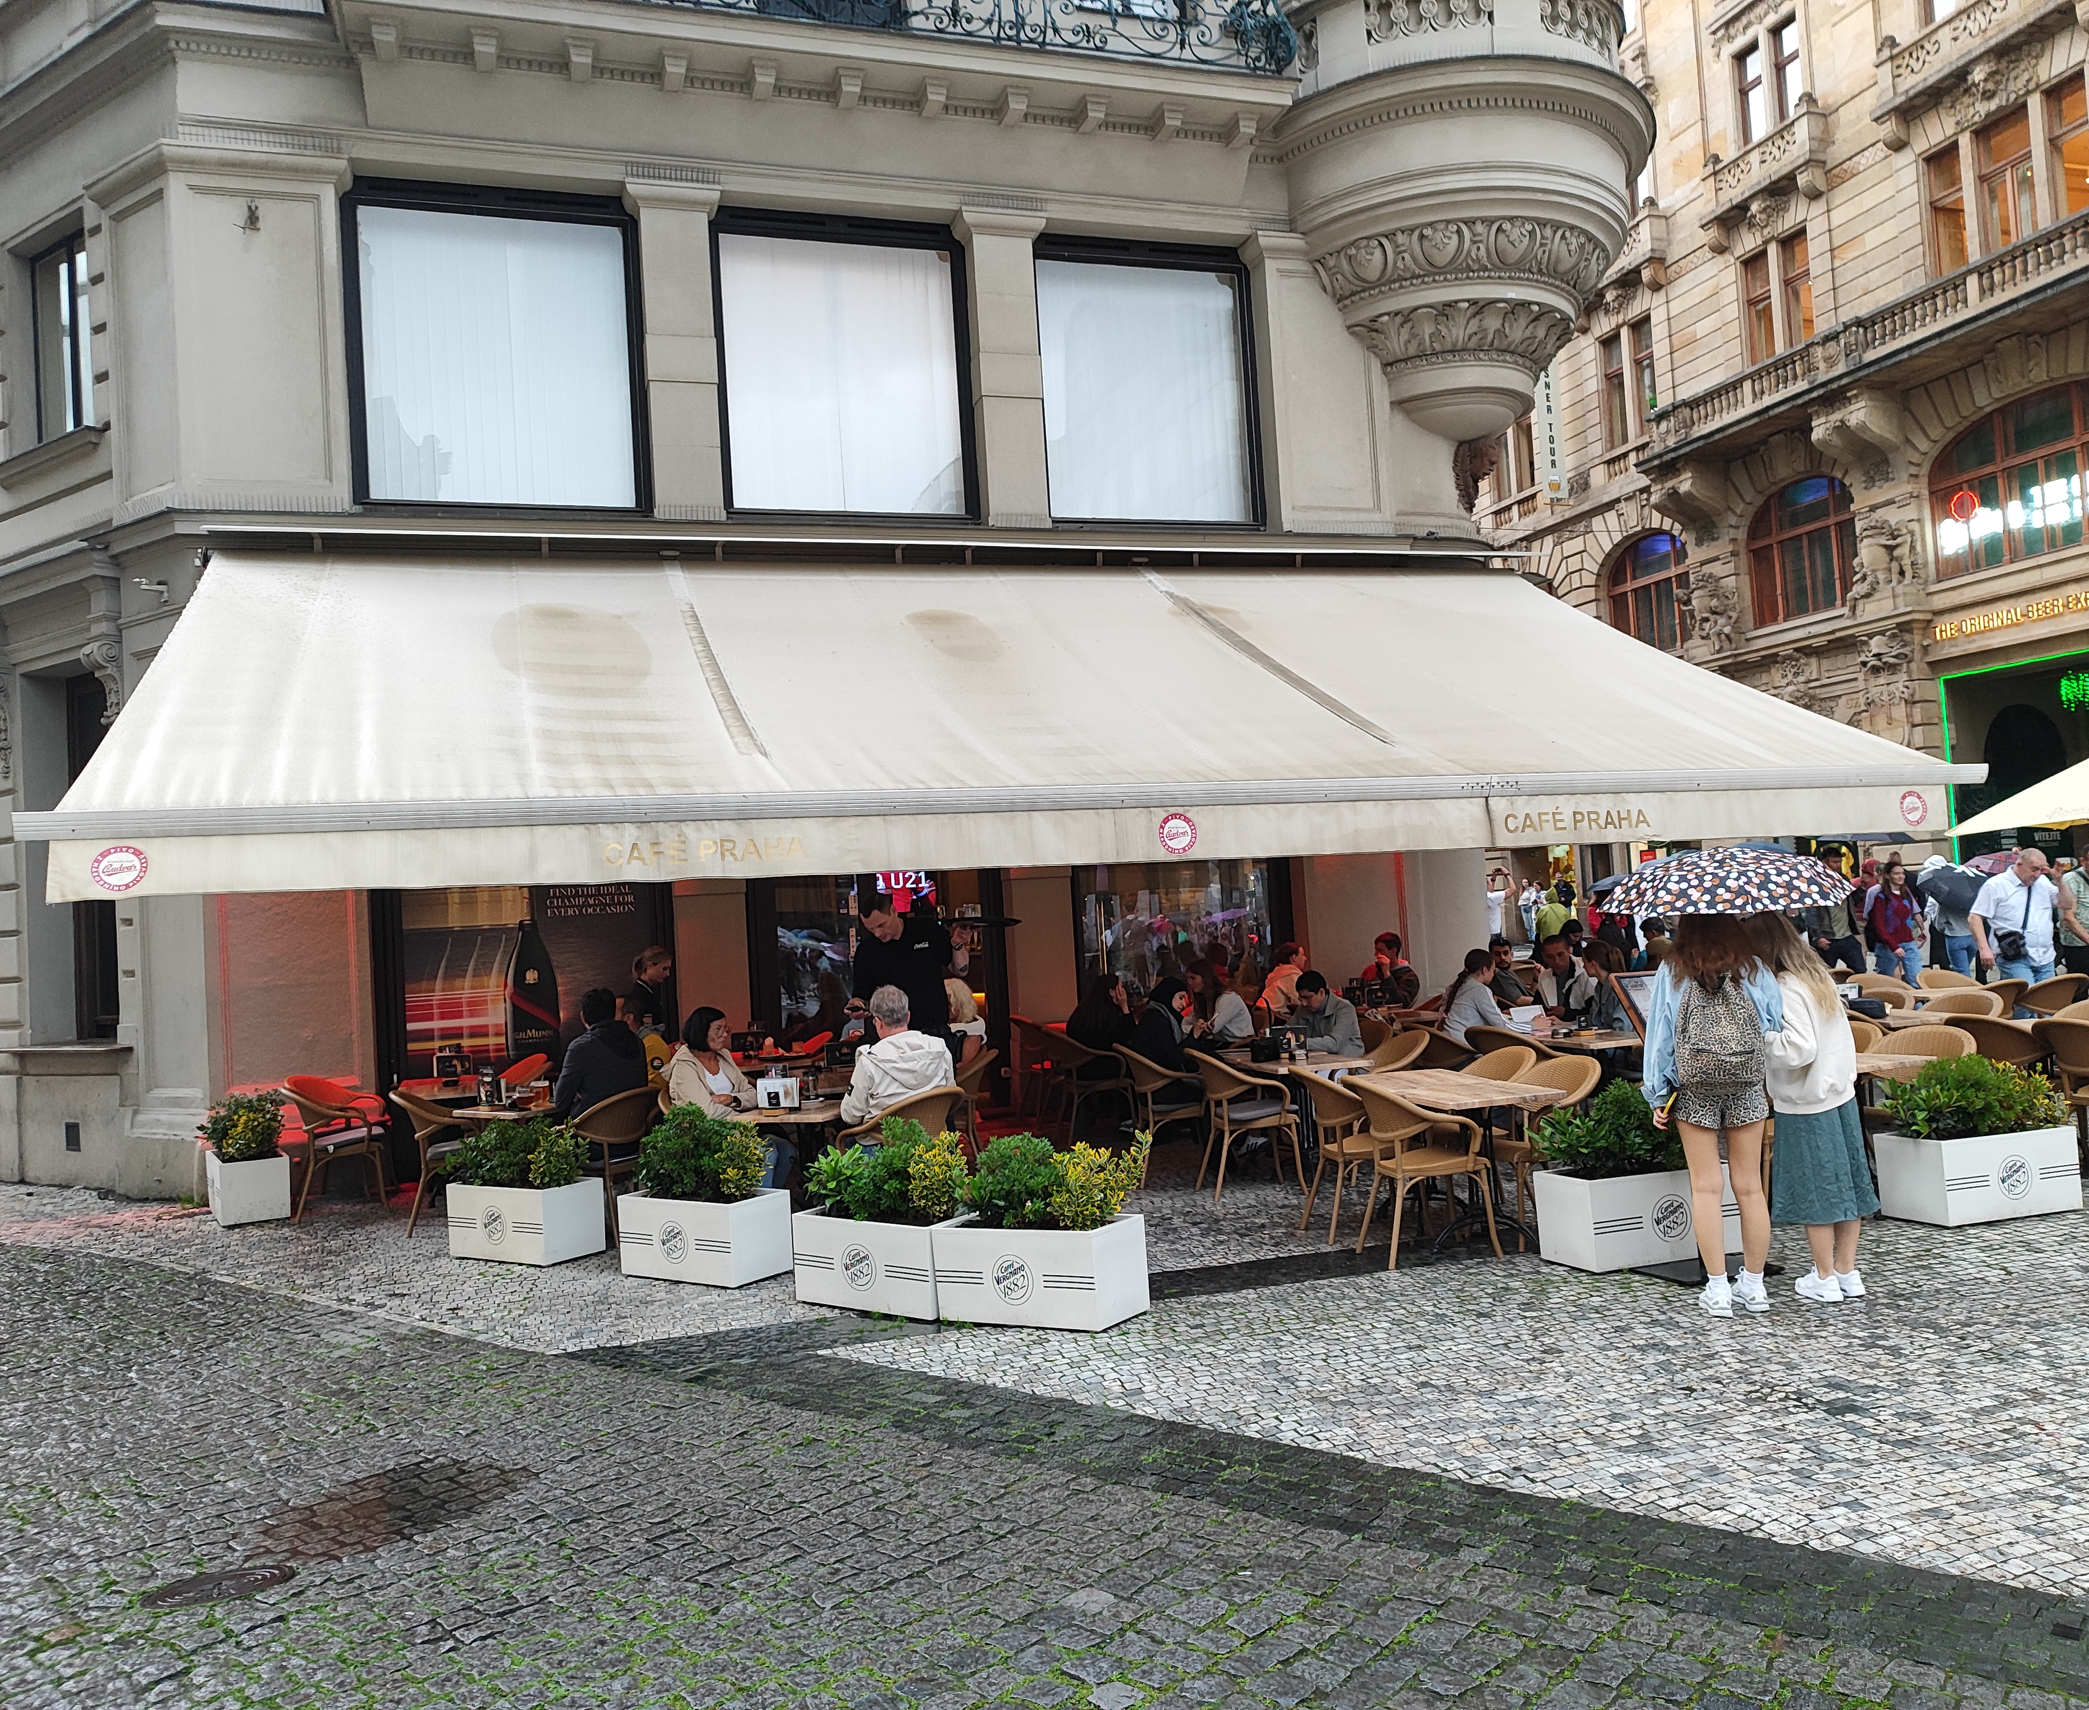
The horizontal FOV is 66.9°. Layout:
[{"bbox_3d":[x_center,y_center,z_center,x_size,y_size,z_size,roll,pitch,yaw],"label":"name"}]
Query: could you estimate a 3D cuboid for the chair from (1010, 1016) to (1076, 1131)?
[{"bbox_3d":[0.056,1.767,13.111,0.610,0.850,0.580,-3,-2,-18],"label":"chair"}]

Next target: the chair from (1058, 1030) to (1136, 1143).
[{"bbox_3d":[0.320,1.636,11.089,0.626,0.848,0.576,-3,-2,-14],"label":"chair"}]

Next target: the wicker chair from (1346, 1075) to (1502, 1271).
[{"bbox_3d":[1.772,1.475,7.493,0.600,0.840,0.570,-3,-2,-10],"label":"wicker chair"}]

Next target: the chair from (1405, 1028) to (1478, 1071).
[{"bbox_3d":[2.845,1.573,10.851,0.600,0.840,0.570,-3,-2,-18],"label":"chair"}]

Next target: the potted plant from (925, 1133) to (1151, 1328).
[{"bbox_3d":[-0.033,1.588,6.709,0.808,0.717,0.414,-5,-2,26],"label":"potted plant"}]

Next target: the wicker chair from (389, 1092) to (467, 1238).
[{"bbox_3d":[-3.708,1.864,9.775,0.610,0.850,0.580,-3,-2,-17],"label":"wicker chair"}]

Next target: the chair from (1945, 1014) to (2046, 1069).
[{"bbox_3d":[5.397,1.297,8.835,0.600,0.850,0.580,-3,-2,-15],"label":"chair"}]

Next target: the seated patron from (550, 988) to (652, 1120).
[{"bbox_3d":[-2.605,1.524,9.196,0.750,1.400,0.550,-5,-3,40],"label":"seated patron"}]

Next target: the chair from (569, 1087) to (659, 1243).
[{"bbox_3d":[-2.463,1.719,8.834,0.626,0.848,0.576,-4,-2,20],"label":"chair"}]

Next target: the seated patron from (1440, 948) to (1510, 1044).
[{"bbox_3d":[2.959,1.263,10.333,0.800,1.290,0.500,-3,-2,-14],"label":"seated patron"}]

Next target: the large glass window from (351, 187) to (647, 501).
[{"bbox_3d":[-4.309,-3.938,12.416,2.119,2.519,0.150,-3,-2,-18],"label":"large glass window"}]

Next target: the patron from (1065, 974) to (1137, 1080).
[{"bbox_3d":[0.484,1.506,11.549,0.780,1.250,0.480,-3,-2,-12],"label":"patron"}]

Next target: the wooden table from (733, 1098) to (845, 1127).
[{"bbox_3d":[-1.257,1.749,8.587,0.700,0.745,0.700,-5,-3,28],"label":"wooden table"}]

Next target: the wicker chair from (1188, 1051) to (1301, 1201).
[{"bbox_3d":[1.187,1.605,9.513,0.600,0.840,0.570,-3,-2,-8],"label":"wicker chair"}]

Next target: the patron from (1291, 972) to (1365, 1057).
[{"bbox_3d":[1.944,1.428,10.944,0.800,1.240,0.550,-3,-2,-20],"label":"patron"}]

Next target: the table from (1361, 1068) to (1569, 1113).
[{"bbox_3d":[1.949,1.482,7.606,0.646,0.757,1.242,-3,-2,-13],"label":"table"}]

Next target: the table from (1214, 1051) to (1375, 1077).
[{"bbox_3d":[1.472,1.582,9.489,0.626,0.757,1.262,-3,-2,-13],"label":"table"}]

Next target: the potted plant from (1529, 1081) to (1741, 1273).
[{"bbox_3d":[2.736,1.442,7.297,0.862,0.801,0.445,-2,-3,-19],"label":"potted plant"}]

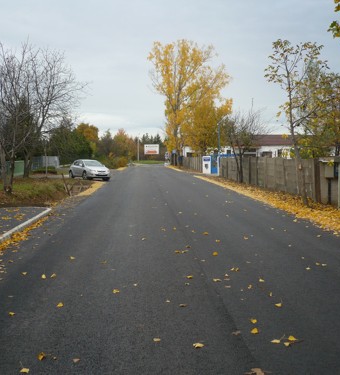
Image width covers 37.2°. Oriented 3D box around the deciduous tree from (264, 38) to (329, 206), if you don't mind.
[{"bbox_3d":[4.170,-2.098,16.600,2.069,5.434,2.100,0,4,0],"label":"deciduous tree"}]

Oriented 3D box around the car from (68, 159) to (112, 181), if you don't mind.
[{"bbox_3d":[-5.607,-1.229,35.300,1.760,1.460,4.250,-2,4,-27],"label":"car"}]

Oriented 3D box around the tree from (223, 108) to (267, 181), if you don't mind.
[{"bbox_3d":[4.496,-2.520,30.100,2.739,4.510,2.700,0,4,0],"label":"tree"}]

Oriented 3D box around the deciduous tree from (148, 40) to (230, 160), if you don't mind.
[{"bbox_3d":[2.677,-11.534,69.403,11.258,17.015,10.500,0,4,0],"label":"deciduous tree"}]

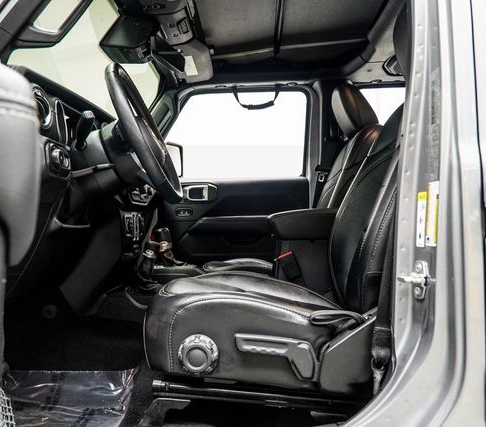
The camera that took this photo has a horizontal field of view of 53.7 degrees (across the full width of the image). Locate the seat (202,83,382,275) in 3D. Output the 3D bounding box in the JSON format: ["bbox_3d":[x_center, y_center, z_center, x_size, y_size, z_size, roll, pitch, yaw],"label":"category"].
[{"bbox_3d":[0.208,-0.076,1.979,0.770,0.910,0.530,0,1,2],"label":"seat"}]

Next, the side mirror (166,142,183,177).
[{"bbox_3d":[-0.395,-0.275,2.460,0.100,0.178,0.220,0,0,20],"label":"side mirror"}]

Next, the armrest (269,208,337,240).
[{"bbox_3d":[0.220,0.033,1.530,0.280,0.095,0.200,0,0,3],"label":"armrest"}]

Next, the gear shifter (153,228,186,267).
[{"bbox_3d":[-0.237,0.112,1.550,0.100,0.130,0.075,0,0,3],"label":"gear shifter"}]

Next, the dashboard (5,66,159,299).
[{"bbox_3d":[-0.430,-0.040,1.500,0.380,0.480,1.380,0,0,3],"label":"dashboard"}]

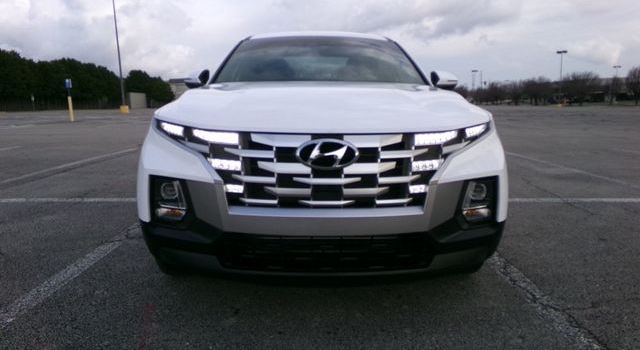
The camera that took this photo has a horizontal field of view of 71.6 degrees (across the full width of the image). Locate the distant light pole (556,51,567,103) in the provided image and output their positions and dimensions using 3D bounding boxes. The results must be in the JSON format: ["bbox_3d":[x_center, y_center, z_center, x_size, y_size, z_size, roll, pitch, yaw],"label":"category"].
[{"bbox_3d":[45.317,-18.107,83.164,2.000,10.600,1.400,0,9,0],"label":"distant light pole"}]

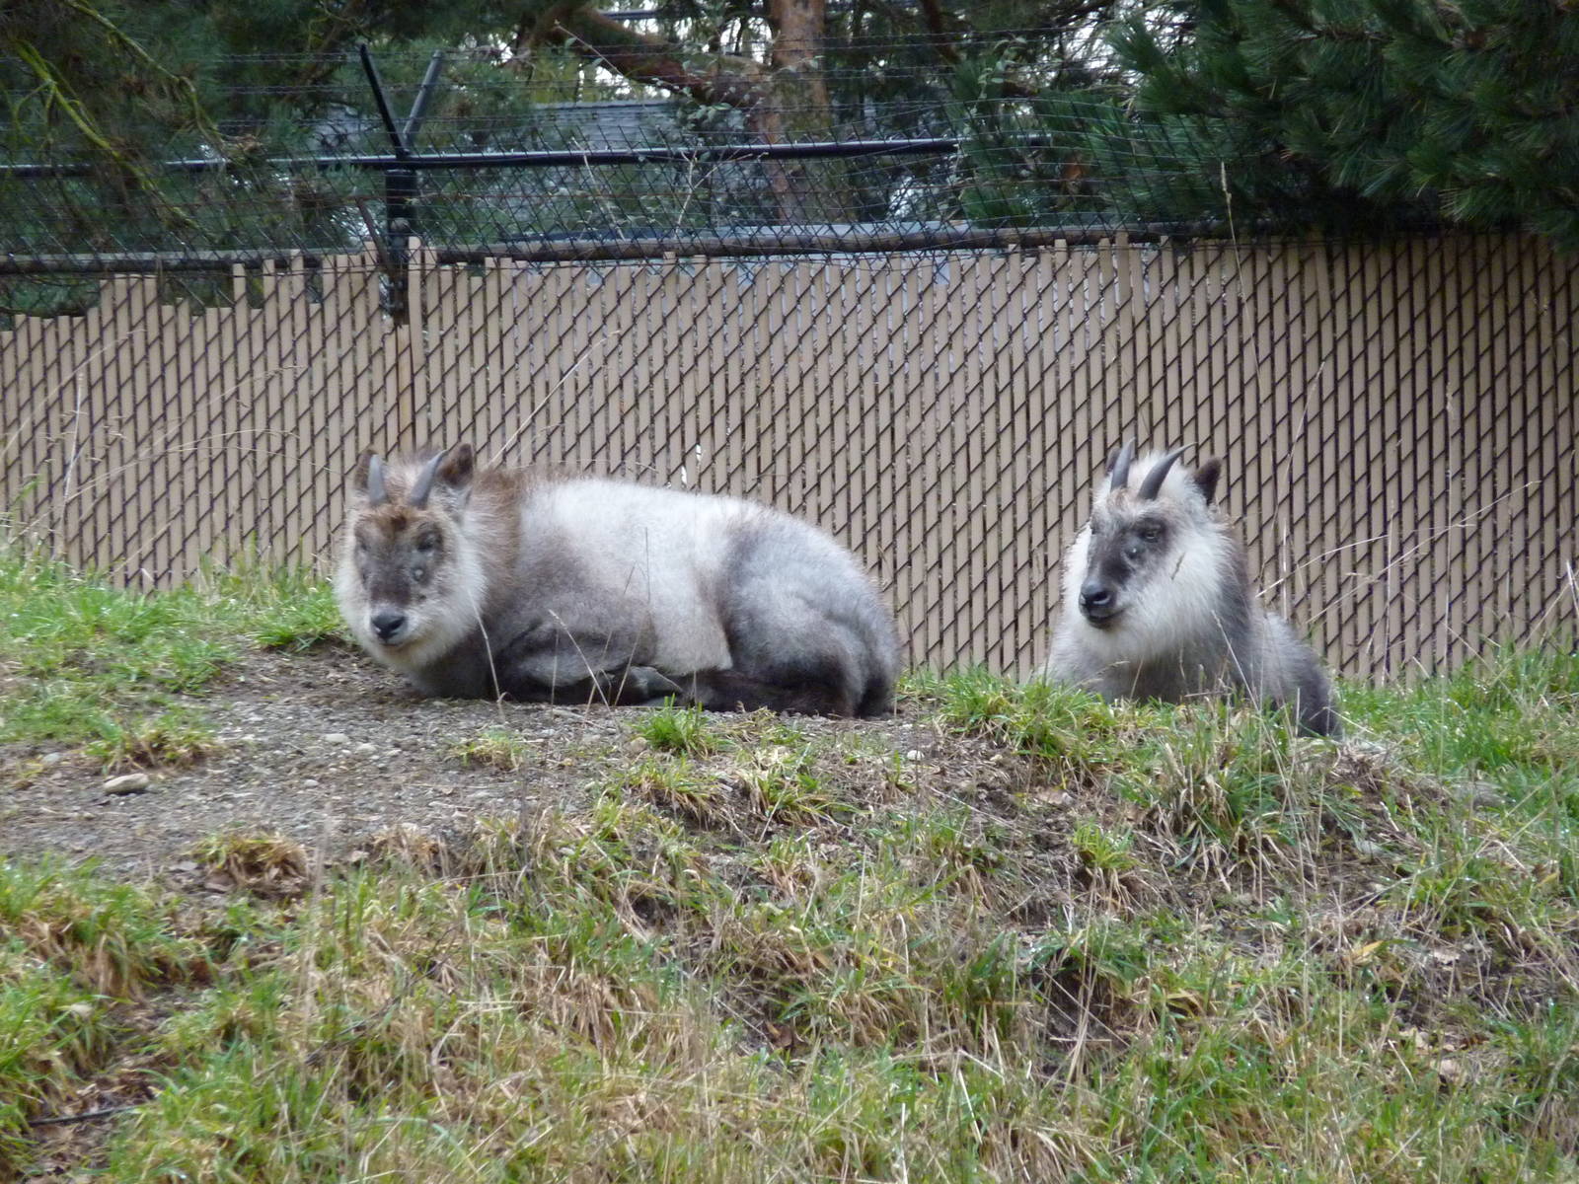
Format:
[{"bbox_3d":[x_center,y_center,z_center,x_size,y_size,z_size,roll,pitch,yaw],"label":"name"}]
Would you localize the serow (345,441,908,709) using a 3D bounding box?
[{"bbox_3d":[-0.304,-0.020,24.200,0.970,0.465,0.460,0,-3,-7],"label":"serow"}]

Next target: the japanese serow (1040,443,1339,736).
[{"bbox_3d":[0.718,-0.001,24.400,0.440,0.520,0.930,-1,-3,23],"label":"japanese serow"}]

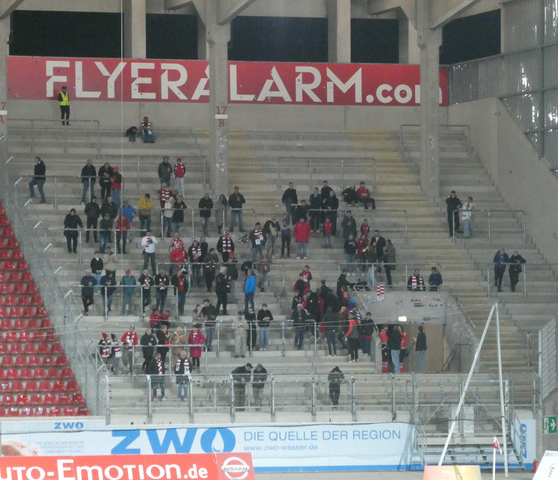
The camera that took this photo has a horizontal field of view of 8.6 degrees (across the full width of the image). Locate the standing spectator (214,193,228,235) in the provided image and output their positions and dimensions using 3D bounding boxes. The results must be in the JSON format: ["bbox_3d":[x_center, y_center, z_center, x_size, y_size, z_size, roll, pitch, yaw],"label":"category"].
[{"bbox_3d":[-2.316,-1.030,149.337,0.497,1.615,0.380,0,-1,8],"label":"standing spectator"}]

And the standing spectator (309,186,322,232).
[{"bbox_3d":[1.444,-1.181,146.261,0.500,1.792,0.350,0,-1,-9],"label":"standing spectator"}]

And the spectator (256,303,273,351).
[{"bbox_3d":[-0.535,3.254,137.918,0.600,1.772,0.420,0,-1,-10],"label":"spectator"}]

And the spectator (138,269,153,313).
[{"bbox_3d":[-5.111,2.000,142.051,0.574,1.809,0.420,0,-1,-3],"label":"spectator"}]

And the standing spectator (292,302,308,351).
[{"bbox_3d":[0.776,3.251,138.353,0.570,1.751,0.450,0,-1,-10],"label":"standing spectator"}]

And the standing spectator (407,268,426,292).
[{"bbox_3d":[5.288,2.009,142.198,0.600,1.788,0.400,0,-1,-15],"label":"standing spectator"}]

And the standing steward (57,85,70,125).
[{"bbox_3d":[-9.077,-5.665,156.324,0.507,1.649,0.380,0,-1,-14],"label":"standing steward"}]

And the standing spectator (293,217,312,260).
[{"bbox_3d":[0.941,-0.056,148.108,0.673,1.674,0.360,0,-1,0],"label":"standing spectator"}]

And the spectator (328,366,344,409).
[{"bbox_3d":[2.156,5.568,138.645,0.600,1.650,0.500,0,-1,-16],"label":"spectator"}]

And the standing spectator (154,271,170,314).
[{"bbox_3d":[-4.450,1.969,140.036,0.560,1.704,0.420,0,-1,-3],"label":"standing spectator"}]

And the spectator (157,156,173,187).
[{"bbox_3d":[-4.635,-2.560,151.550,0.547,1.717,0.350,0,-1,-8],"label":"spectator"}]

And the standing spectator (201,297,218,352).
[{"bbox_3d":[-2.575,3.160,137.306,0.570,1.938,0.420,0,-1,15],"label":"standing spectator"}]

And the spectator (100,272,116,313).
[{"bbox_3d":[-6.455,1.982,139.573,0.600,1.623,0.500,0,-1,-7],"label":"spectator"}]

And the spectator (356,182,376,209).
[{"bbox_3d":[3.530,-1.799,150.029,0.580,1.108,0.750,0,-1,-30],"label":"spectator"}]

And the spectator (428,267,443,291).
[{"bbox_3d":[5.976,1.916,140.980,0.530,1.773,0.420,0,-1,3],"label":"spectator"}]

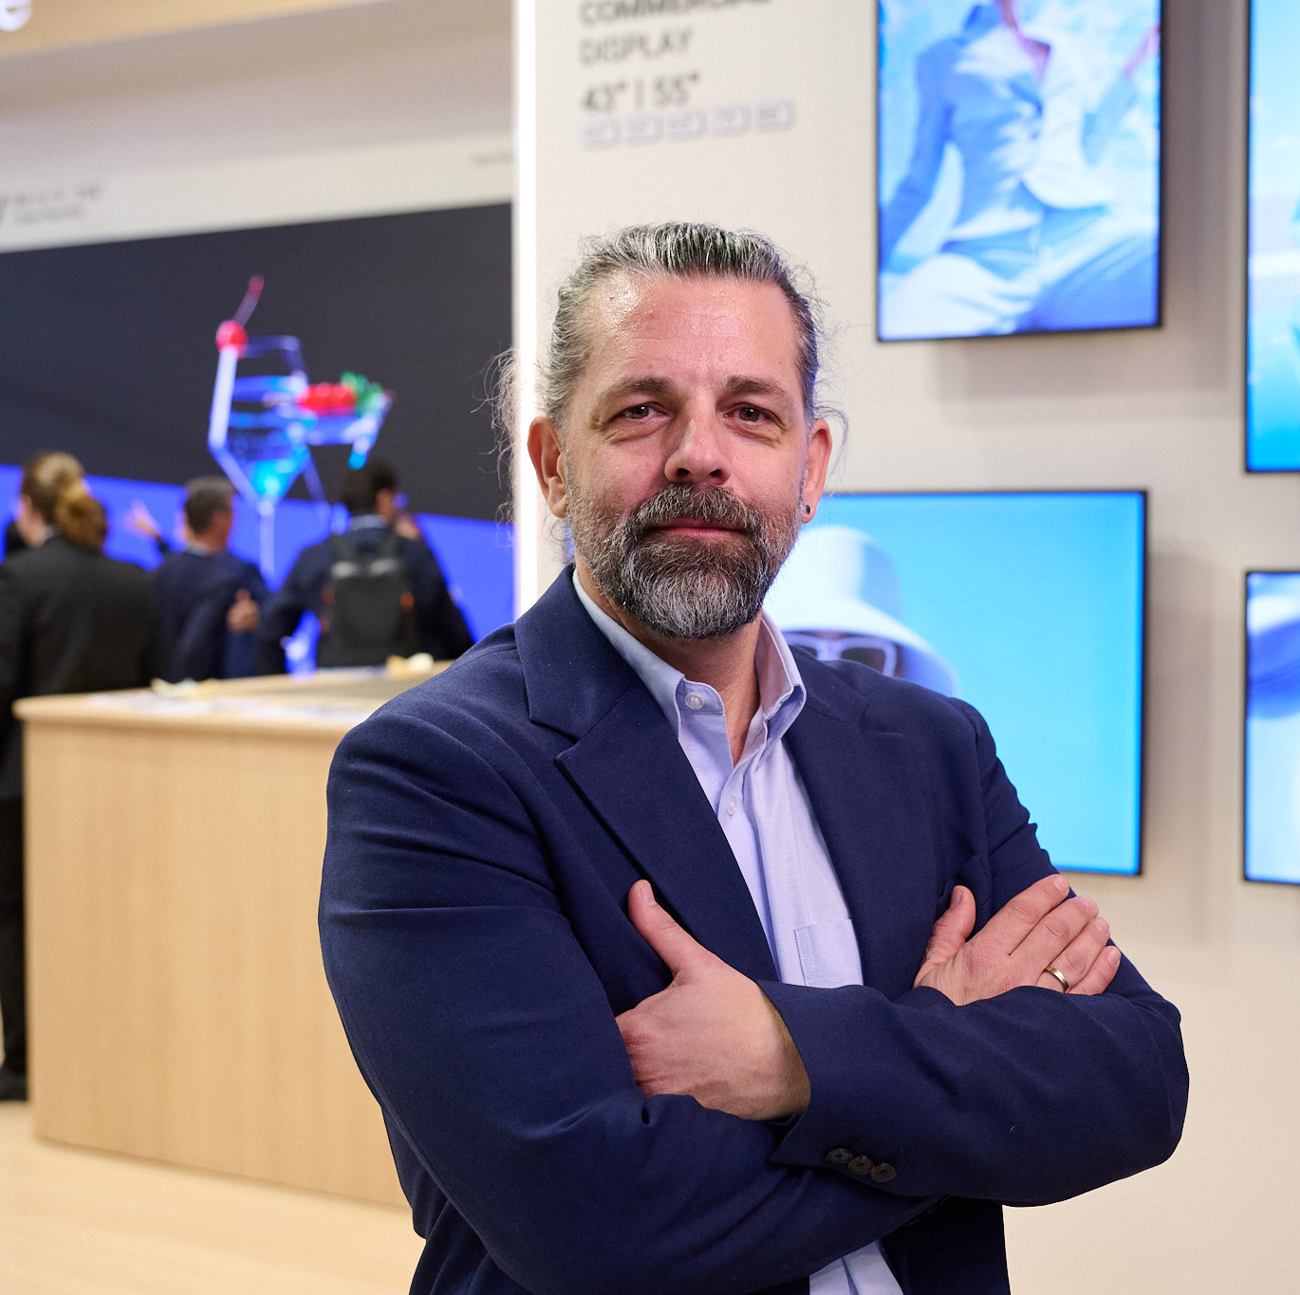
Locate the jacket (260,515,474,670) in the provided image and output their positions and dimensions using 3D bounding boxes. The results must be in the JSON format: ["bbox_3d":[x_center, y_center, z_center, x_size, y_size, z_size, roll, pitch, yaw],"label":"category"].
[{"bbox_3d":[-1.031,-0.071,7.625,0.700,0.780,0.380,0,3,6],"label":"jacket"}]

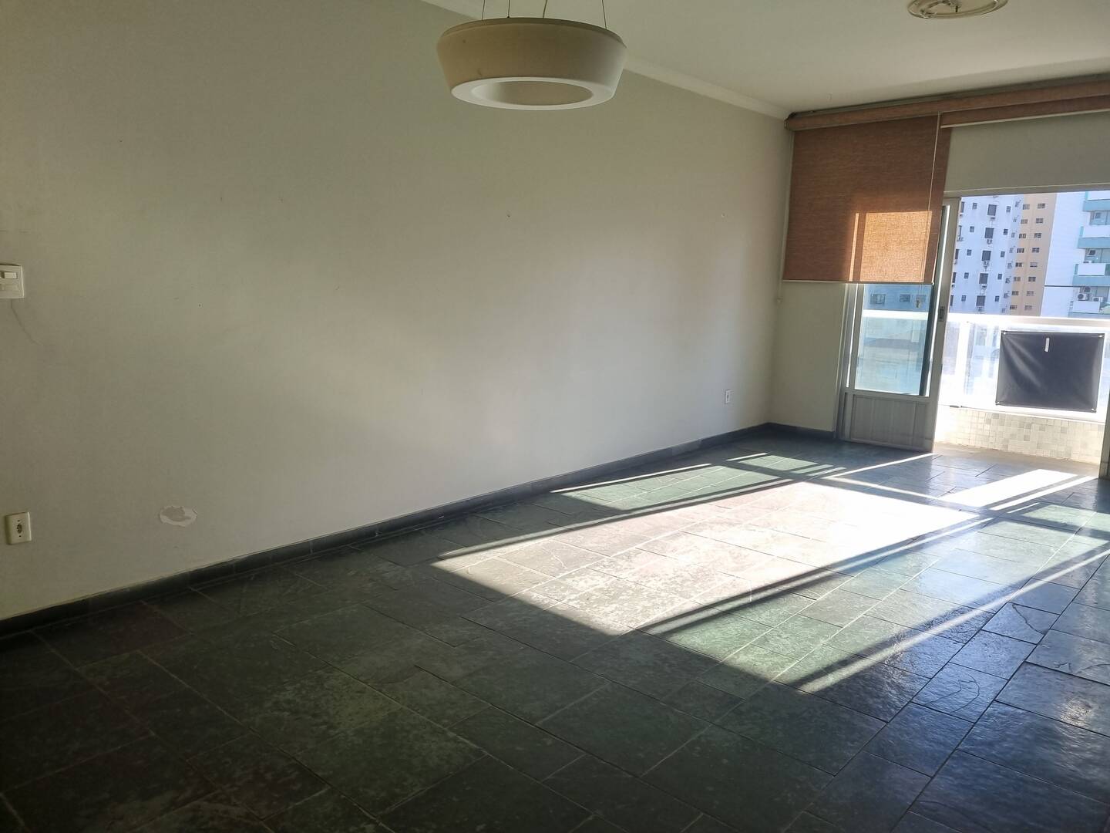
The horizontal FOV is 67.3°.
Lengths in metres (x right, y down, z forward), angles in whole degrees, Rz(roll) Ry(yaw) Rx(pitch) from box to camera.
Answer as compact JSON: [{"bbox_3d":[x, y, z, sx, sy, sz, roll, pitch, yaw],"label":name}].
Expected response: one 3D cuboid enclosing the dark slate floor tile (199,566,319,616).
[{"bbox_3d":[-1.316,0.773,3.721,0.415,0.012,0.412,10,13,41],"label":"dark slate floor tile"}]

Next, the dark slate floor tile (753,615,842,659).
[{"bbox_3d":[0.951,0.866,3.271,0.205,0.012,0.401,9,13,41],"label":"dark slate floor tile"}]

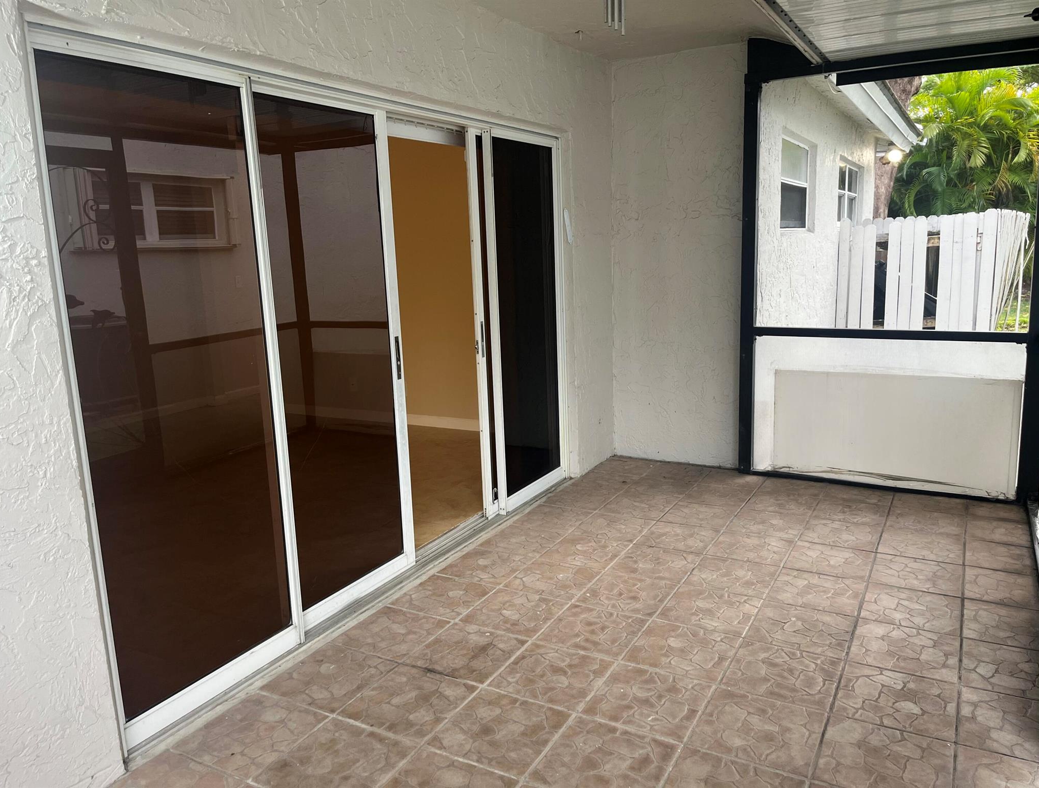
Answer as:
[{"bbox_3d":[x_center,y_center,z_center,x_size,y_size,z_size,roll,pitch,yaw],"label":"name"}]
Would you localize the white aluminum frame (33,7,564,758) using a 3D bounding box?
[{"bbox_3d":[-0.523,-0.203,3.460,0.150,2.036,3.003,4,12,29],"label":"white aluminum frame"}]

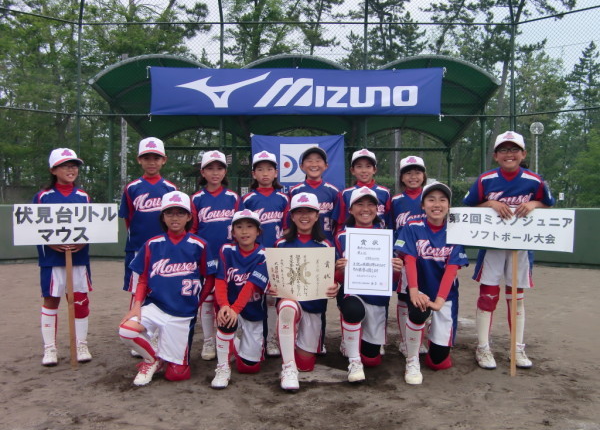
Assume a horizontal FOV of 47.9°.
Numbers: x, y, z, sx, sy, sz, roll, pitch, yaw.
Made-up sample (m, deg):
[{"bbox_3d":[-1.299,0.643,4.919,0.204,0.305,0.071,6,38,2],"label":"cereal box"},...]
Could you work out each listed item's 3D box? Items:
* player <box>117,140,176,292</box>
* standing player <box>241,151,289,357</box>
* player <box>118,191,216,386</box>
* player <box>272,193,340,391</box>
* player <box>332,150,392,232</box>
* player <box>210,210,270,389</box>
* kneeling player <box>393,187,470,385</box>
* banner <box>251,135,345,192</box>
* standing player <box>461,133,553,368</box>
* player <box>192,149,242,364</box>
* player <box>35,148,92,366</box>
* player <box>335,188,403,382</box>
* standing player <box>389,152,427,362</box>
[{"bbox_3d":[-1.085,0.220,4.860,0.430,1.550,0.300,0,1,-6],"label":"player"},{"bbox_3d":[-0.255,0.269,4.880,0.380,1.450,0.290,0,1,-3],"label":"standing player"},{"bbox_3d":[-0.835,0.423,4.340,0.600,1.160,0.740,0,1,3],"label":"player"},{"bbox_3d":[0.038,0.428,4.264,0.450,1.130,0.820,0,1,3],"label":"player"},{"bbox_3d":[0.464,0.259,4.862,0.420,1.460,0.300,0,1,0],"label":"player"},{"bbox_3d":[-0.328,0.477,4.244,0.390,1.030,0.780,0,1,11],"label":"player"},{"bbox_3d":[0.836,0.397,4.380,0.480,1.210,0.790,0,1,3],"label":"kneeling player"},{"bbox_3d":[-0.028,-0.876,12.600,1.740,1.220,0.040,0,1,1],"label":"banner"},{"bbox_3d":[1.359,0.228,4.421,0.590,1.540,0.430,0,1,11],"label":"standing player"},{"bbox_3d":[-0.594,0.271,4.770,0.380,1.450,0.290,0,1,-5],"label":"player"},{"bbox_3d":[-1.616,0.271,4.640,0.420,1.455,0.360,0,1,-9],"label":"player"},{"bbox_3d":[0.443,0.411,4.450,0.460,1.180,0.800,0,1,3],"label":"player"},{"bbox_3d":[0.829,0.286,4.832,0.380,1.410,0.300,0,1,3],"label":"standing player"}]

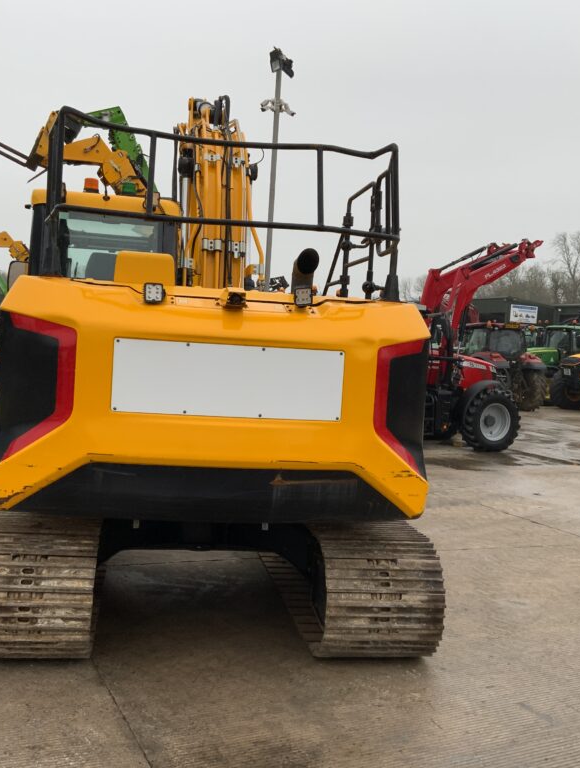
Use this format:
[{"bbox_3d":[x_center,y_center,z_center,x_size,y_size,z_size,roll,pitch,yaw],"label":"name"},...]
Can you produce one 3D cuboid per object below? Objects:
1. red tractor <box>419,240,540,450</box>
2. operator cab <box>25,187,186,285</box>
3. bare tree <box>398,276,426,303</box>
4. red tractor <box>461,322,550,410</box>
[{"bbox_3d":[2.637,-0.952,17.704,5.200,4.350,2.400,2,2,-18],"label":"red tractor"},{"bbox_3d":[-1.416,-0.438,6.562,1.000,1.740,1.750,3,2,-10],"label":"operator cab"},{"bbox_3d":[12.980,-6.317,89.797,4.500,10.500,4.500,3,2,0],"label":"bare tree"},{"bbox_3d":[7.524,-0.668,32.233,2.500,3.150,4.800,2,2,-20],"label":"red tractor"}]

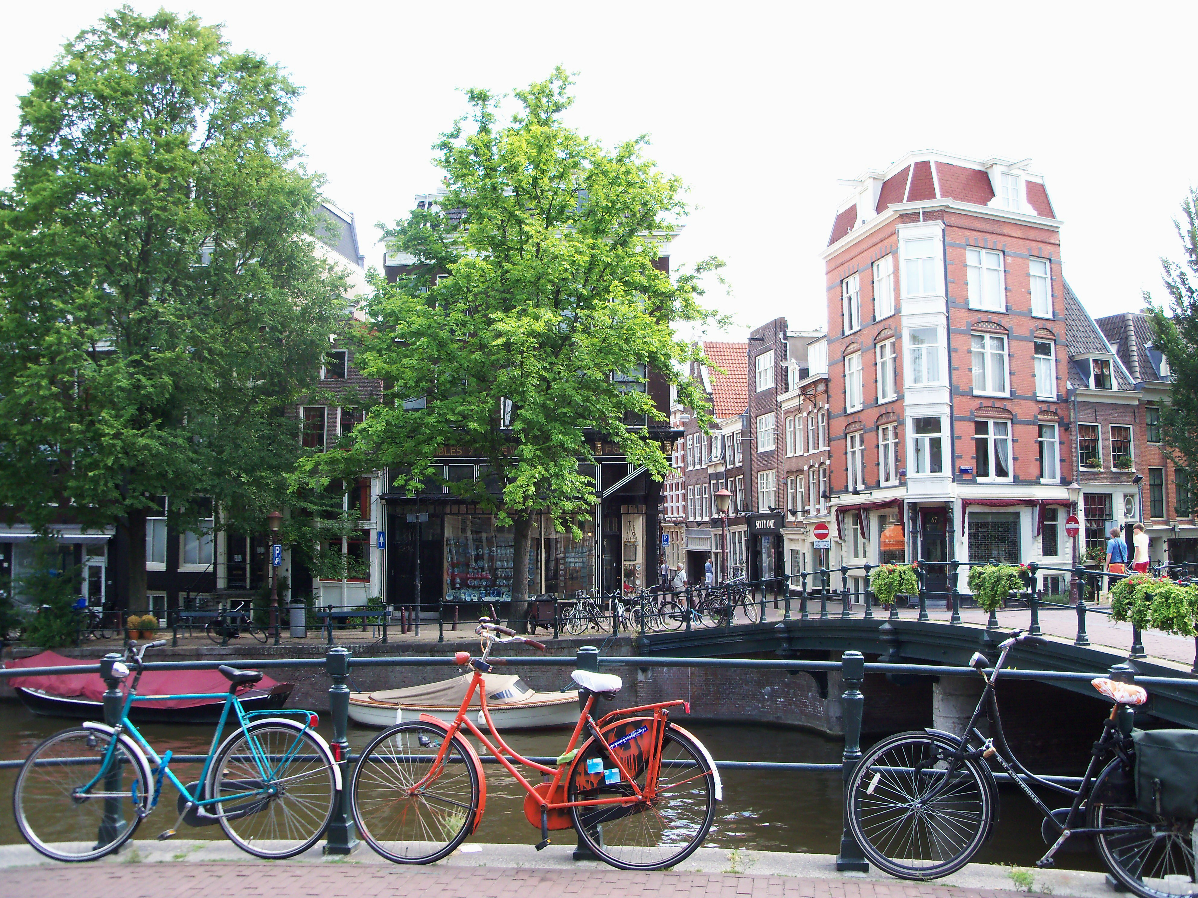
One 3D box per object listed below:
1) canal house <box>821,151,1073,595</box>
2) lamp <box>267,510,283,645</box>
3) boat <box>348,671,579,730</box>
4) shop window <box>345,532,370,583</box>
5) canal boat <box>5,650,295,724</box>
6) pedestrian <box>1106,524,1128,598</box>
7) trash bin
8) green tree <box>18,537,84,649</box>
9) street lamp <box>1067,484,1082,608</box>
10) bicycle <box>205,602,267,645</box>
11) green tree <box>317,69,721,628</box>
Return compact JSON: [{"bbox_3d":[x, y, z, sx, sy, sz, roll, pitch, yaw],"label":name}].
[{"bbox_3d":[13.157,-2.420,46.915,7.700,16.600,7.900,1,-5,-22],"label":"canal house"},{"bbox_3d":[-9.456,3.658,35.336,0.470,3.736,0.470,-1,-5,0],"label":"lamp"},{"bbox_3d":[-3.278,6.185,30.199,6.200,1.420,2.100,-2,-5,13],"label":"boat"},{"bbox_3d":[-8.541,3.857,42.842,0.870,1.750,0.200,-2,-5,6],"label":"shop window"},{"bbox_3d":[-12.383,6.452,32.913,8.800,1.700,2.350,-3,-5,19],"label":"canal boat"},{"bbox_3d":[12.150,2.713,28.357,0.550,1.720,0.380,0,-5,-14],"label":"pedestrian"},{"bbox_3d":[-8.728,4.920,35.135,0.500,1.118,0.500,-1,-5,0],"label":"trash bin"},{"bbox_3d":[-15.937,4.131,35.334,1.800,3.200,1.900,0,-5,0],"label":"green tree"},{"bbox_3d":[14.208,2.870,36.355,0.500,3.700,0.500,0,-5,0],"label":"street lamp"},{"bbox_3d":[-9.967,4.796,33.407,1.760,1.150,0.600,-1,-5,12],"label":"bicycle"},{"bbox_3d":[-2.271,-2.860,34.080,10.500,16.000,11.300,0,-5,0],"label":"green tree"}]

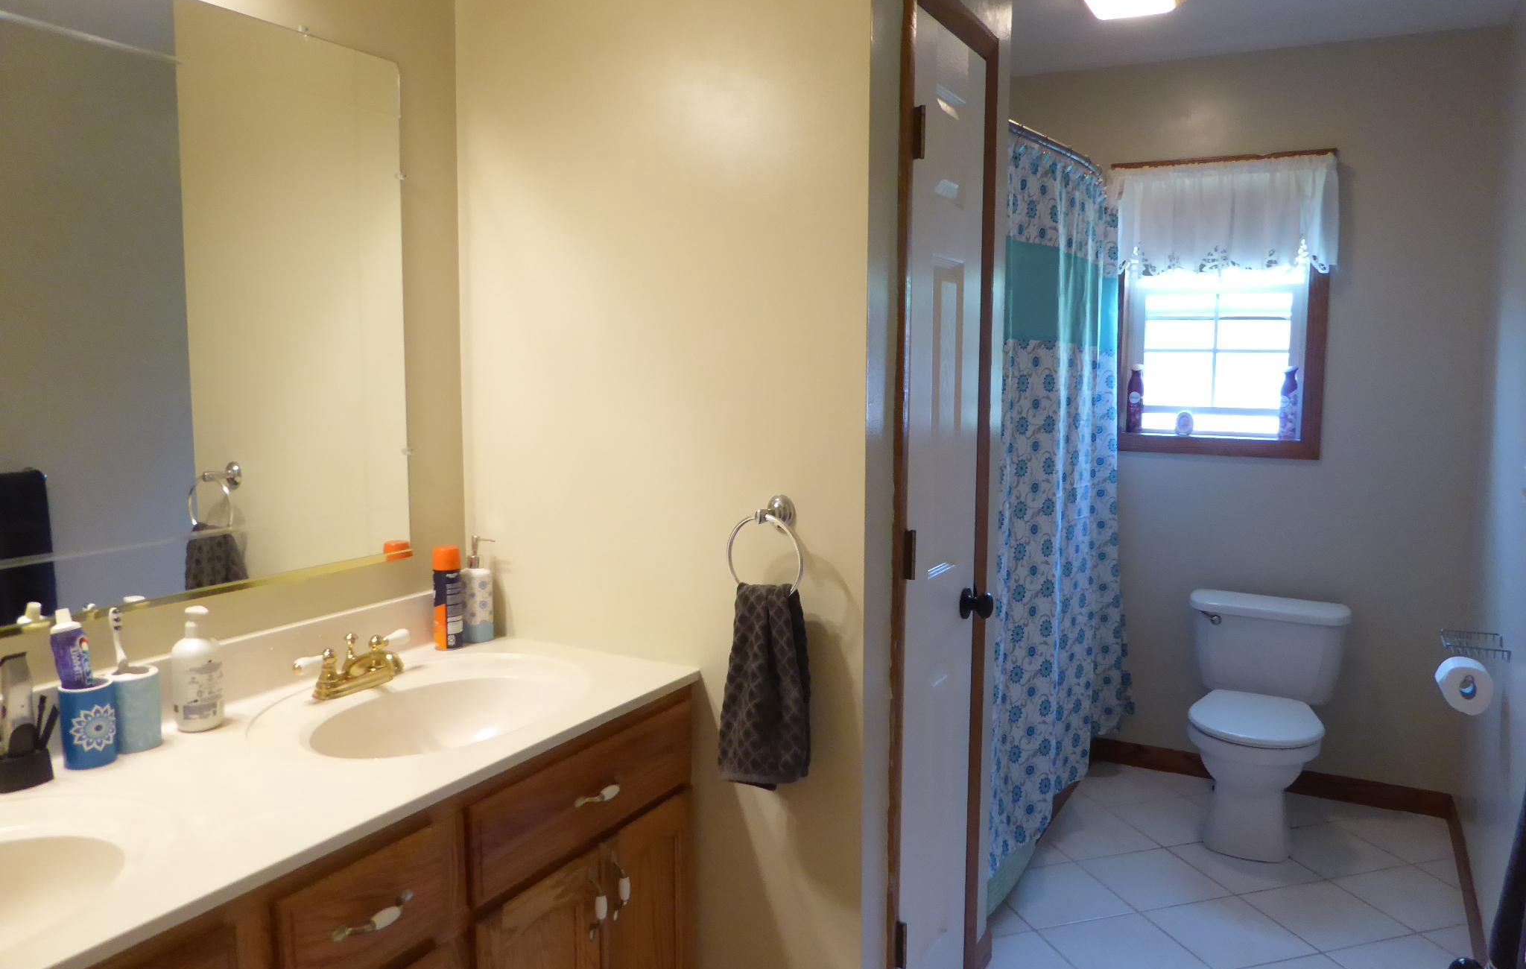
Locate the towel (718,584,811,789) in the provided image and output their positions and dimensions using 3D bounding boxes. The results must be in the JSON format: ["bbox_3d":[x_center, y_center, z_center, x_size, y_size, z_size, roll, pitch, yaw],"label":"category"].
[{"bbox_3d":[0.000,0.351,1.818,0.172,0.362,0.080,3,7,29],"label":"towel"}]

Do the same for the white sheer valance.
[{"bbox_3d":[1.485,-0.874,3.449,0.670,0.362,0.075,3,7,29],"label":"white sheer valance"}]

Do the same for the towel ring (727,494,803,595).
[{"bbox_3d":[0.017,0.107,1.810,0.150,0.178,0.075,3,7,29],"label":"towel ring"}]

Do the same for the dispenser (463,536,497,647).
[{"bbox_3d":[-0.585,0.209,2.150,0.091,0.214,0.077,2,6,17],"label":"dispenser"}]

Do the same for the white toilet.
[{"bbox_3d":[1.513,0.729,3.231,0.460,0.685,0.700,3,7,29],"label":"white toilet"}]

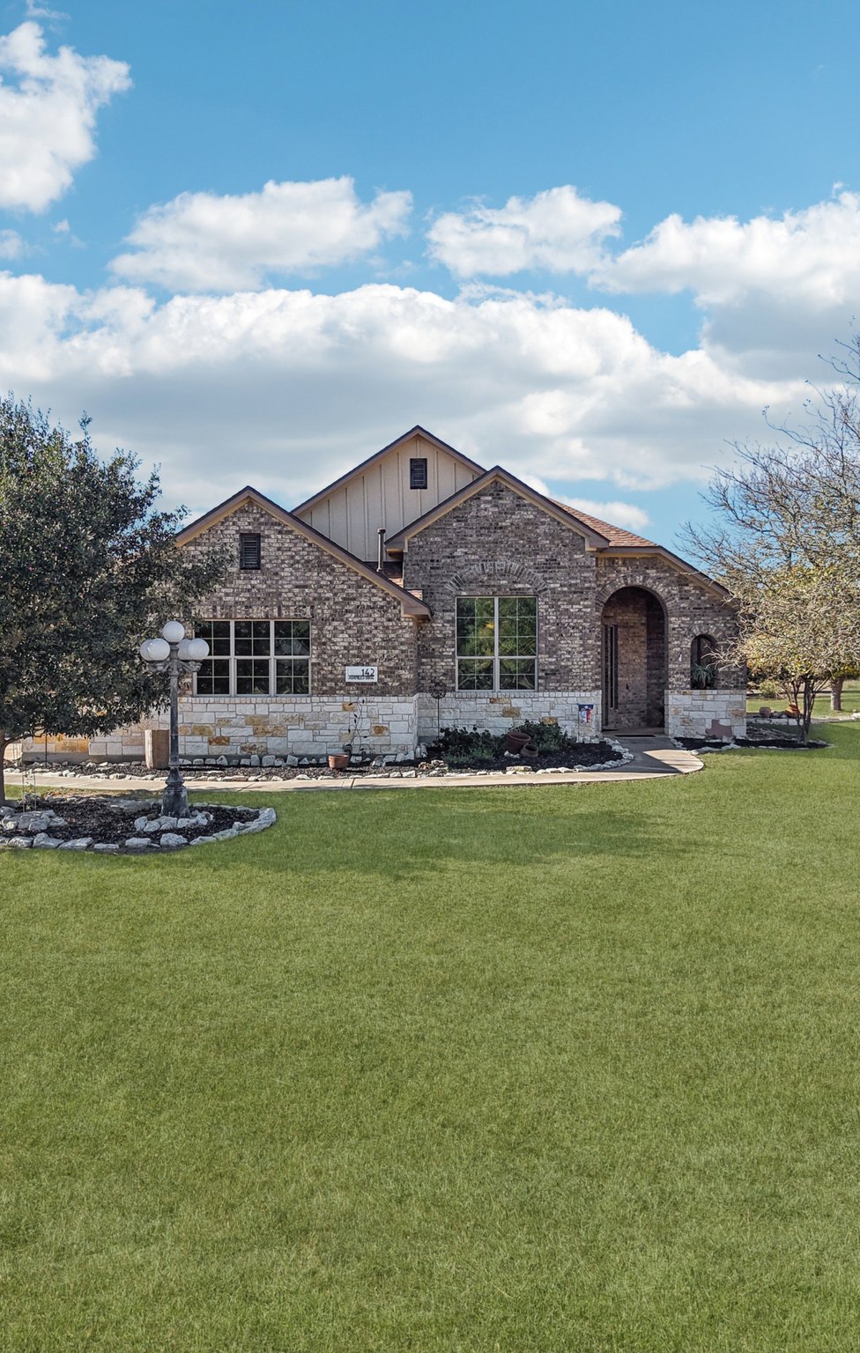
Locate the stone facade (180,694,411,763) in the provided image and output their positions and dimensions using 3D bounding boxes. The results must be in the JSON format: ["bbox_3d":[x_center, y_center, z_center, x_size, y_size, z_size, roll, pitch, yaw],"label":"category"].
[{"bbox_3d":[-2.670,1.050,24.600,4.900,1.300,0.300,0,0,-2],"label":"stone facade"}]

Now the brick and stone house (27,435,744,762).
[{"bbox_3d":[-0.700,-2.150,31.600,15.600,7.600,15.000,0,0,-2],"label":"brick and stone house"}]

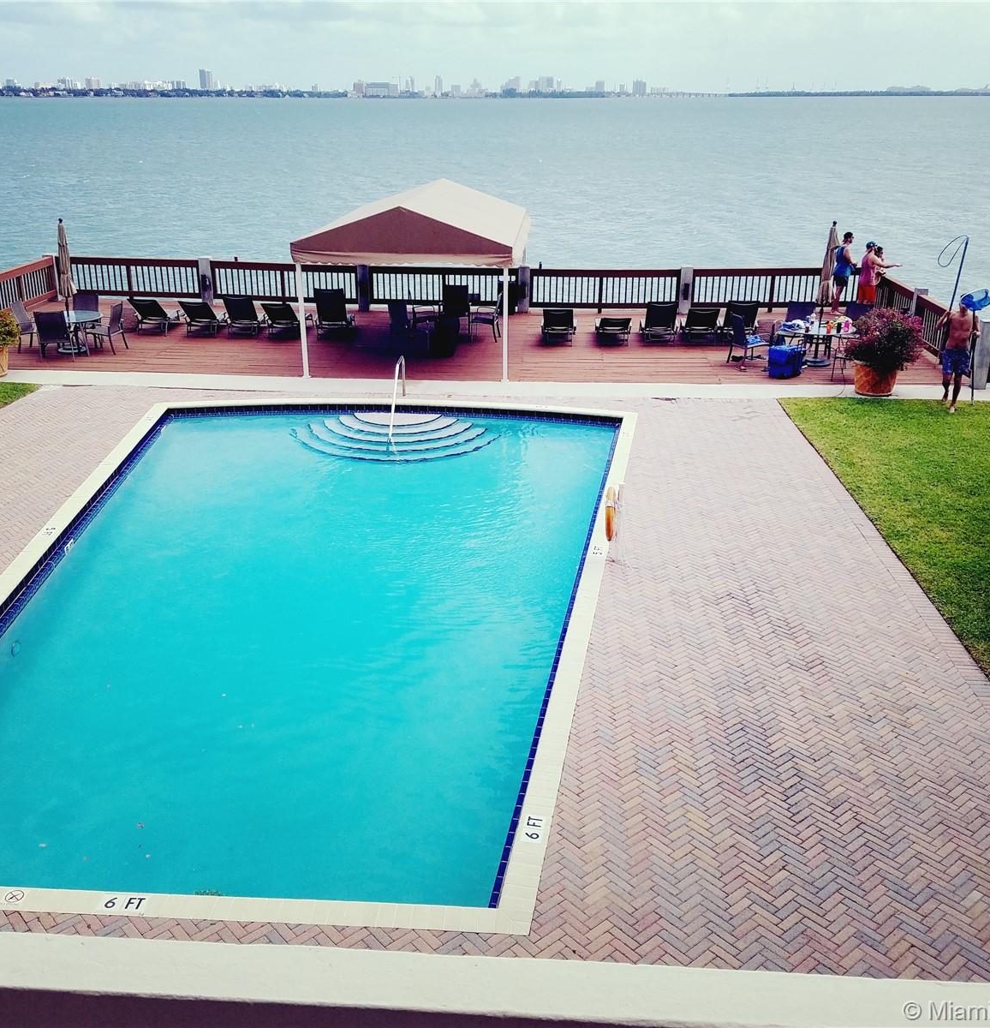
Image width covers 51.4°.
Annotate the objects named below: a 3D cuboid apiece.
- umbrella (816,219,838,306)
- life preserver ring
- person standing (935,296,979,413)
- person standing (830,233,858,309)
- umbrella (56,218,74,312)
[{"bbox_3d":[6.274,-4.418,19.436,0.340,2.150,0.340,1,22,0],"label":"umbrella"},{"bbox_3d":[1.257,0.000,11.142,0.115,0.600,0.600,4,22,10],"label":"life preserver ring"},{"bbox_3d":[7.556,-2.643,16.826,0.620,1.792,0.520,7,23,17],"label":"person standing"},{"bbox_3d":[8.175,-5.646,24.154,0.400,1.839,0.480,-7,23,-17],"label":"person standing"},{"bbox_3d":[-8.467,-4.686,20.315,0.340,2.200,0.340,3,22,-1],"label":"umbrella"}]

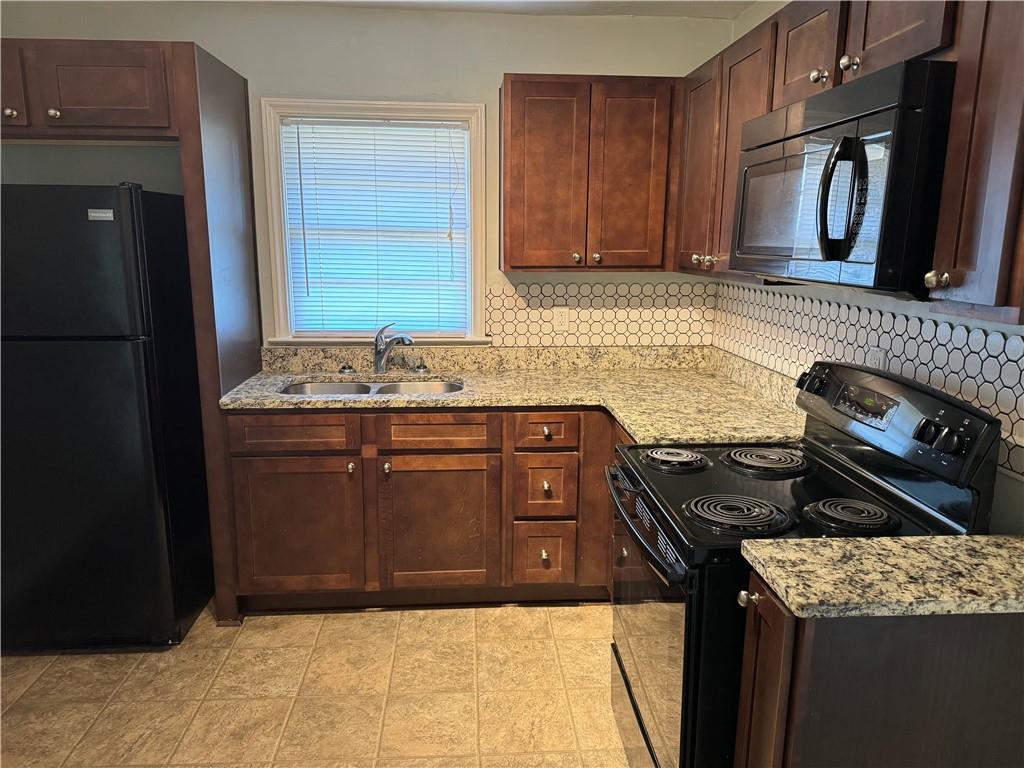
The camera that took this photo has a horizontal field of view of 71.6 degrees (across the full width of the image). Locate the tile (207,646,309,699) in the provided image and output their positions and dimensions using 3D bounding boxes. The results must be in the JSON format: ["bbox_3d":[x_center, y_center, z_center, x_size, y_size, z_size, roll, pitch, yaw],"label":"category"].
[{"bbox_3d":[-0.897,1.033,2.550,0.310,0.010,0.306,0,12,-4],"label":"tile"}]

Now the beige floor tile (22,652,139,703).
[{"bbox_3d":[-1.507,1.035,2.513,0.305,0.010,0.306,0,12,-4],"label":"beige floor tile"}]

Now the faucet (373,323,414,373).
[{"bbox_3d":[-0.519,-0.142,3.113,0.235,0.225,0.065,12,16,41],"label":"faucet"}]

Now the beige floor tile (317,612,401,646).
[{"bbox_3d":[-0.606,0.970,2.844,0.300,0.010,0.280,0,12,-4],"label":"beige floor tile"}]

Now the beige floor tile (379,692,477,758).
[{"bbox_3d":[-0.263,1.095,2.283,0.300,0.010,0.300,0,12,-4],"label":"beige floor tile"}]

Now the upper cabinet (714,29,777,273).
[{"bbox_3d":[0.878,-0.718,2.264,0.340,0.742,0.410,0,12,-4],"label":"upper cabinet"}]

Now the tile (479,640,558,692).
[{"bbox_3d":[0.021,1.030,2.599,0.300,0.010,0.300,0,12,-4],"label":"tile"}]

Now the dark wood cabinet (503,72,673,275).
[{"bbox_3d":[0.301,-0.872,3.035,0.688,0.761,0.335,0,12,-4],"label":"dark wood cabinet"}]

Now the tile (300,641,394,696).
[{"bbox_3d":[-0.587,1.031,2.559,0.300,0.010,0.300,0,12,-4],"label":"tile"}]

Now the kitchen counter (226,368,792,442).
[{"bbox_3d":[-0.049,0.075,2.775,2.110,0.035,1.175,0,12,-4],"label":"kitchen counter"}]

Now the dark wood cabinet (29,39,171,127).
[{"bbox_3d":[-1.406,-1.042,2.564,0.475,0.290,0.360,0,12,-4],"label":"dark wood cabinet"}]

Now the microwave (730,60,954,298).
[{"bbox_3d":[0.873,-0.462,1.705,0.428,0.414,0.765,0,12,-4],"label":"microwave"}]

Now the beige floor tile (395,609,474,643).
[{"bbox_3d":[-0.302,0.969,2.864,0.300,0.010,0.280,0,12,-4],"label":"beige floor tile"}]

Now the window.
[{"bbox_3d":[-0.587,-0.694,3.123,0.945,1.030,0.090,0,12,-4],"label":"window"}]

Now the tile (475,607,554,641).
[{"bbox_3d":[0.003,0.969,2.884,0.300,0.010,0.280,0,12,-4],"label":"tile"}]

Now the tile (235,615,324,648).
[{"bbox_3d":[-0.919,0.973,2.834,0.309,0.010,0.275,0,12,-4],"label":"tile"}]

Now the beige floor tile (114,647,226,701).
[{"bbox_3d":[-1.204,1.034,2.531,0.303,0.010,0.306,0,12,-4],"label":"beige floor tile"}]

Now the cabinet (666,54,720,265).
[{"bbox_3d":[0.830,-0.792,2.682,0.310,0.760,0.420,0,12,-4],"label":"cabinet"}]

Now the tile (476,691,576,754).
[{"bbox_3d":[0.041,1.094,2.302,0.300,0.010,0.300,0,12,-4],"label":"tile"}]

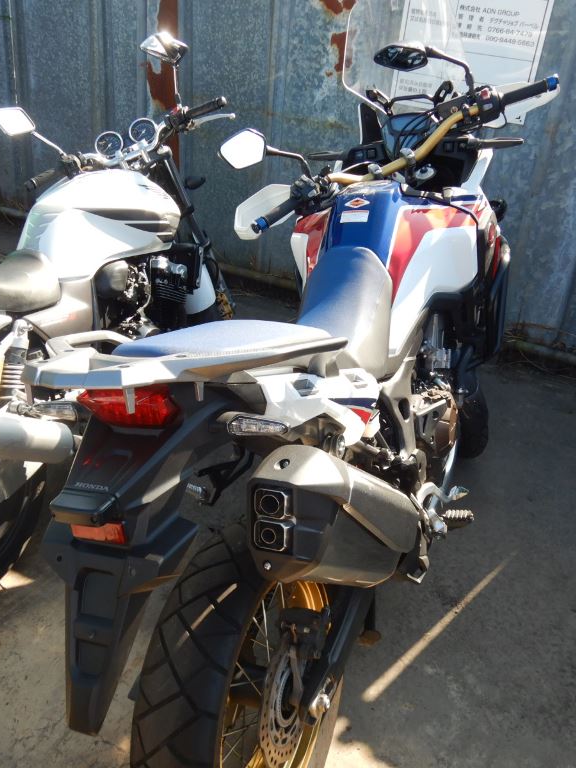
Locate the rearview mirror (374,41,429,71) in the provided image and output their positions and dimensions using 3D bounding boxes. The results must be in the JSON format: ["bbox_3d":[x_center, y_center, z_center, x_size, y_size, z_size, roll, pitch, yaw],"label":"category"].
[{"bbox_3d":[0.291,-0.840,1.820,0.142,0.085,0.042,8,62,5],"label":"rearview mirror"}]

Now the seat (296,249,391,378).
[{"bbox_3d":[0.092,-0.146,1.535,0.275,0.190,0.440,3,24,24],"label":"seat"}]

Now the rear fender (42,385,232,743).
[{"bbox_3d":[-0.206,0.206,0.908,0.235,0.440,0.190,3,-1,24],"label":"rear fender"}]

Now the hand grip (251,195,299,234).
[{"bbox_3d":[-0.029,-0.424,1.786,0.150,0.037,0.037,-34,19,-17],"label":"hand grip"}]

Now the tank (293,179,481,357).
[{"bbox_3d":[0.169,-0.303,1.690,0.490,0.340,0.500,3,24,24],"label":"tank"}]

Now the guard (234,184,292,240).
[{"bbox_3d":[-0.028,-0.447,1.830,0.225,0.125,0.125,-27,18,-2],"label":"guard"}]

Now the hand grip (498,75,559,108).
[{"bbox_3d":[0.628,-0.766,1.847,0.142,0.036,0.036,-14,20,16],"label":"hand grip"}]

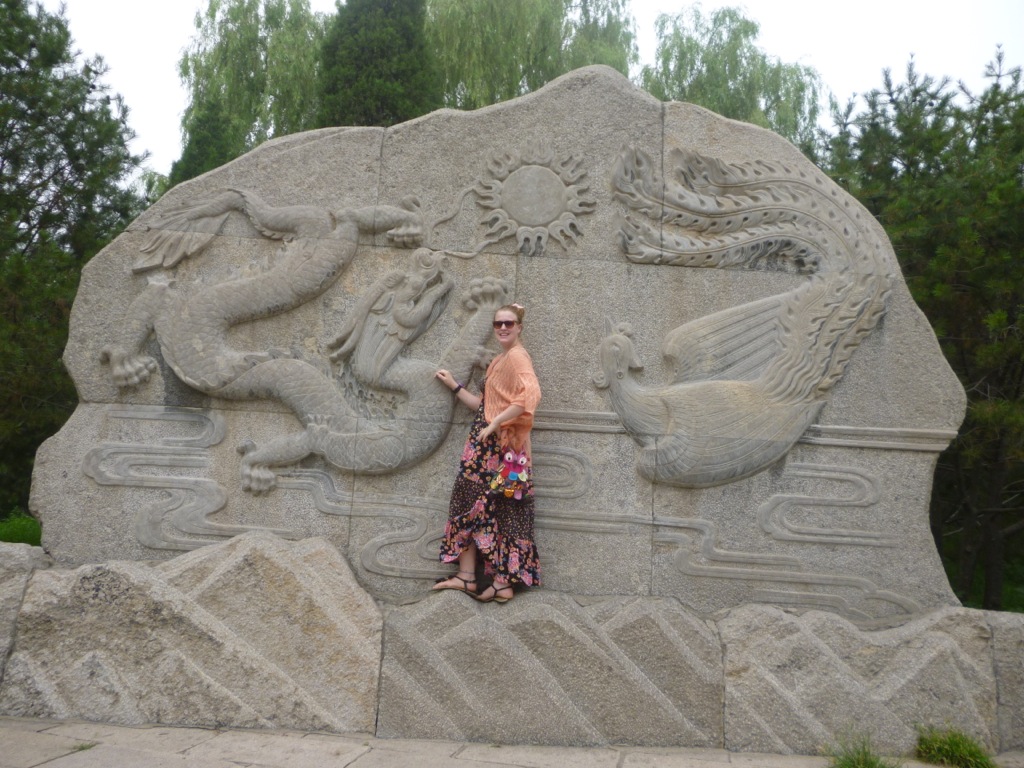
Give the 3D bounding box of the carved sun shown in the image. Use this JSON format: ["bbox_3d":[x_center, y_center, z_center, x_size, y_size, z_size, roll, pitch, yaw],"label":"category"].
[{"bbox_3d":[0.141,-1.120,5.079,0.758,0.696,0.090,3,-6,-2],"label":"carved sun"}]

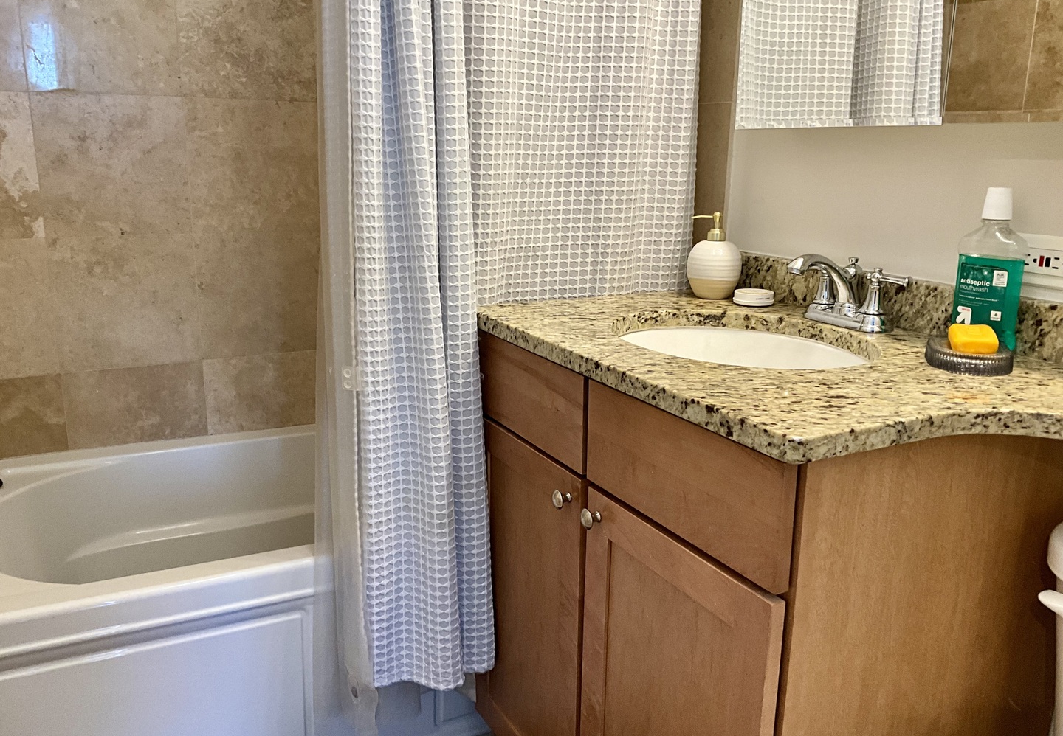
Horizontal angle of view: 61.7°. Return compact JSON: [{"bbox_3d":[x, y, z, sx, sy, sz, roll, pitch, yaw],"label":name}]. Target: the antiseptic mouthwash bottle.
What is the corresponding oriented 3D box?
[{"bbox_3d":[0.619,-0.130,1.207,0.050,0.220,0.079,-9,17,-34],"label":"antiseptic mouthwash bottle"}]

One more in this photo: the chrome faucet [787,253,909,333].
[{"bbox_3d":[0.456,-0.120,1.378,0.154,0.115,0.226,-6,15,-27],"label":"chrome faucet"}]

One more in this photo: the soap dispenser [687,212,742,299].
[{"bbox_3d":[0.342,-0.210,1.652,0.103,0.156,0.101,2,14,4],"label":"soap dispenser"}]

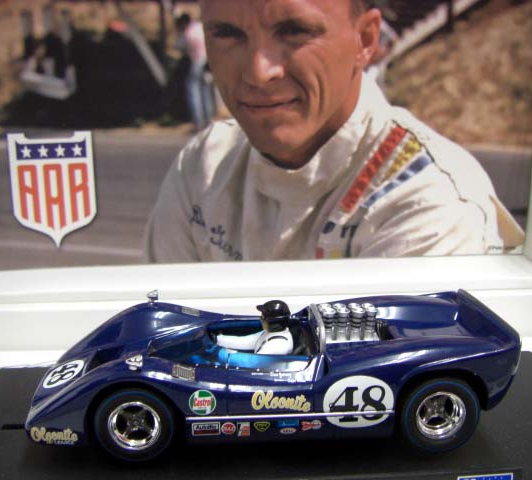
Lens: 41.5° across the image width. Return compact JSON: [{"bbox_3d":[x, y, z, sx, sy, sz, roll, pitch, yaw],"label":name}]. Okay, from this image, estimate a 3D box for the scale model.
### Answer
[{"bbox_3d":[0.001,0.032,0.199,0.125,0.031,0.062,-1,12,-4],"label":"scale model"}]

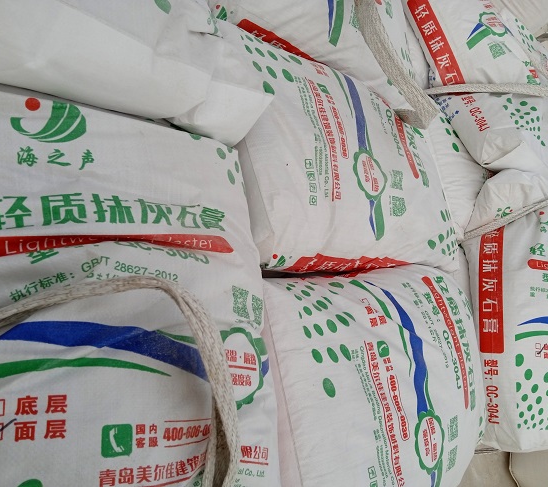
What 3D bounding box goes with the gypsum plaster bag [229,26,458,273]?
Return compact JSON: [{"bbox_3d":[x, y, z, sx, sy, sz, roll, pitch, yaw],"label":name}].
[{"bbox_3d":[0.139,-0.133,1.045,0.570,0.135,0.400,6,67,-45],"label":"gypsum plaster bag"}]

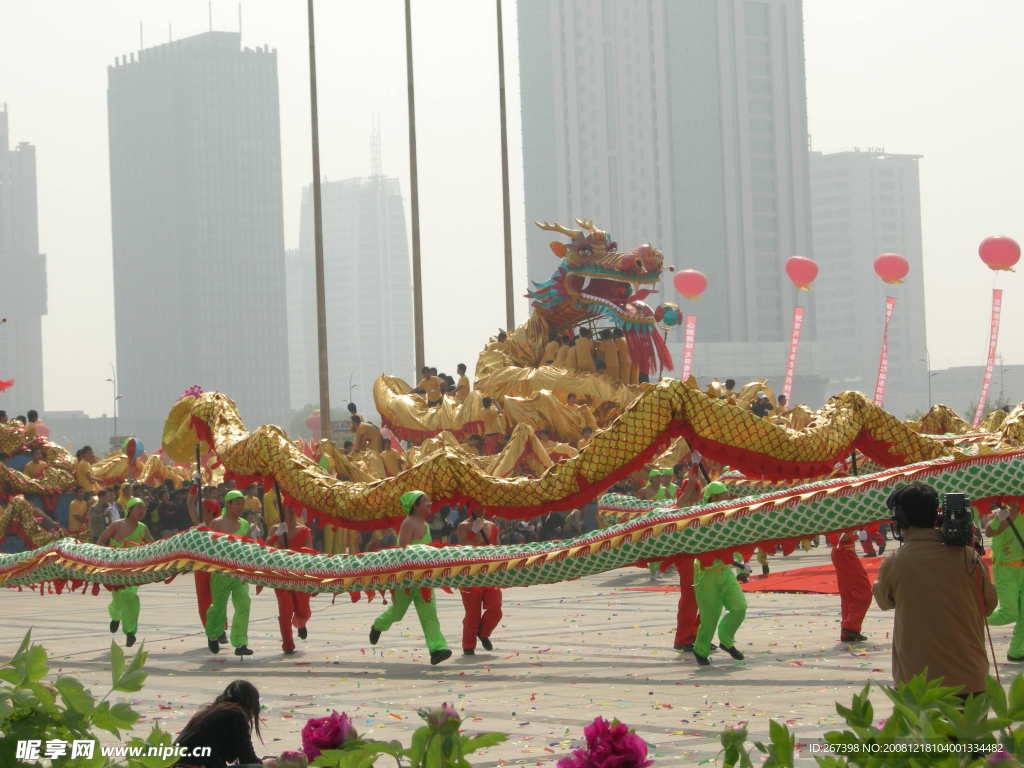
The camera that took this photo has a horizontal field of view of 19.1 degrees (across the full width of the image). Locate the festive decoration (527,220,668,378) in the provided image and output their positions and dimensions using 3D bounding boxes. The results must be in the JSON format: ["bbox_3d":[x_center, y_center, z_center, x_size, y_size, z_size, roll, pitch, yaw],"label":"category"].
[{"bbox_3d":[1.831,-1.789,64.500,2.600,3.200,1.700,-3,-2,28],"label":"festive decoration"}]

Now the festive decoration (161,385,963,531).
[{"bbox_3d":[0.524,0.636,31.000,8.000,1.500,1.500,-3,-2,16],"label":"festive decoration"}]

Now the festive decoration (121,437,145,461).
[{"bbox_3d":[-7.598,1.291,61.000,0.480,0.480,0.480,-2,-2,0],"label":"festive decoration"}]

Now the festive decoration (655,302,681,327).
[{"bbox_3d":[3.287,-1.449,64.000,0.570,0.520,0.570,-2,-2,0],"label":"festive decoration"}]

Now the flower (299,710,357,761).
[{"bbox_3d":[-0.361,0.693,6.000,0.110,0.100,0.110,-2,-1,0],"label":"flower"}]

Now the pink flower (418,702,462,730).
[{"bbox_3d":[-0.143,0.655,6.000,0.075,0.060,0.075,-2,-1,0],"label":"pink flower"}]

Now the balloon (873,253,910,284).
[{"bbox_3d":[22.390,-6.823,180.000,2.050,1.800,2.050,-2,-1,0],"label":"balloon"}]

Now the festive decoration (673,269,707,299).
[{"bbox_3d":[11.392,-6.368,195.000,2.100,1.950,2.100,-2,-2,0],"label":"festive decoration"}]

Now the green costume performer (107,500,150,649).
[{"bbox_3d":[-4.291,2.103,34.000,0.550,1.660,0.500,-1,-2,-38],"label":"green costume performer"}]

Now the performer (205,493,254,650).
[{"bbox_3d":[-2.922,1.937,31.400,0.500,1.670,0.420,-1,-3,-40],"label":"performer"}]

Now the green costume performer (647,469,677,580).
[{"bbox_3d":[2.193,2.090,45.000,0.500,1.660,0.500,-3,-2,37],"label":"green costume performer"}]

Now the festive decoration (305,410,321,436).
[{"bbox_3d":[-17.003,3.348,265.000,2.050,1.950,2.050,-2,-2,0],"label":"festive decoration"}]

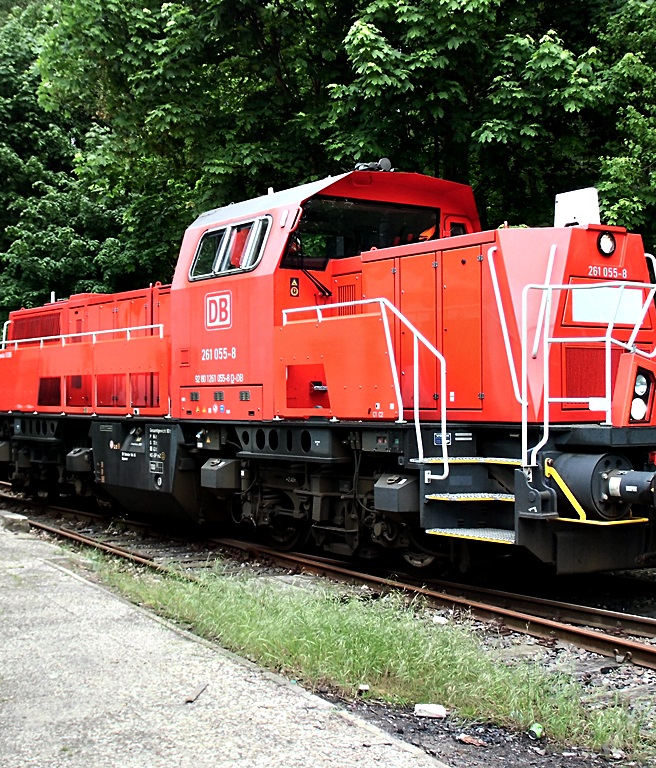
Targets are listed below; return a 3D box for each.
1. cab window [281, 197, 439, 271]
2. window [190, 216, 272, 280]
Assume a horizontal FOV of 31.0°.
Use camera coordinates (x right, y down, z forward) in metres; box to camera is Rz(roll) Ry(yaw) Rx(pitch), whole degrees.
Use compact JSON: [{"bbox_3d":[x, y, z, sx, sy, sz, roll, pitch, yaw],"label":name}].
[{"bbox_3d":[0.384,-1.576,12.700,2.076,0.796,0.080,0,7,-35],"label":"cab window"},{"bbox_3d":[-1.071,-1.489,13.075,0.080,0.660,1.626,23,-14,-33],"label":"window"}]

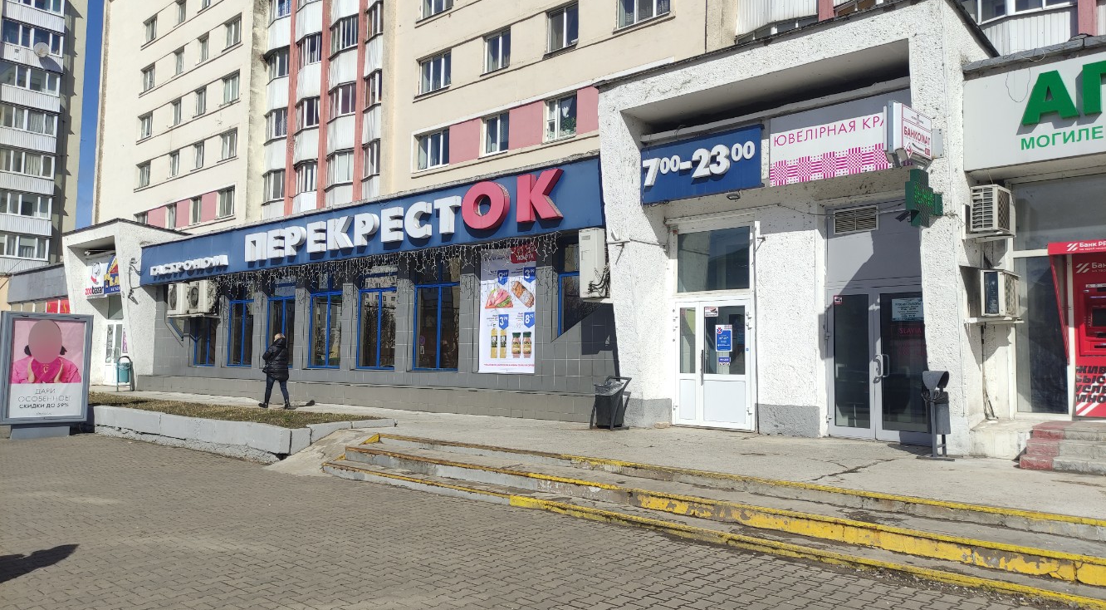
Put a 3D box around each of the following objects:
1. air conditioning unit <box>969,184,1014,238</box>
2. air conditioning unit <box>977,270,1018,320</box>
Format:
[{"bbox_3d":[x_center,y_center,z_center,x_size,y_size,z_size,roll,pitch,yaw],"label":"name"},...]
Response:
[{"bbox_3d":[5.576,-1.150,10.125,0.300,0.560,0.840,-3,-6,42],"label":"air conditioning unit"},{"bbox_3d":[5.595,-0.112,9.979,0.270,0.555,0.740,-3,-6,42],"label":"air conditioning unit"}]

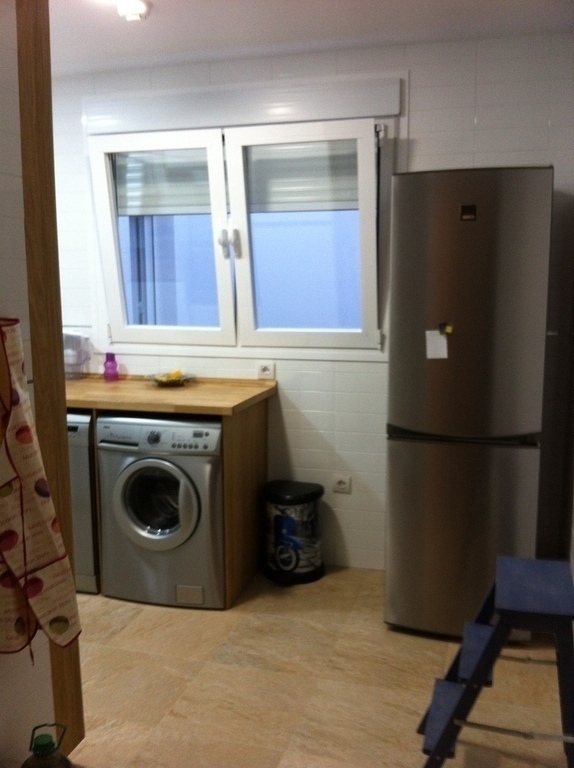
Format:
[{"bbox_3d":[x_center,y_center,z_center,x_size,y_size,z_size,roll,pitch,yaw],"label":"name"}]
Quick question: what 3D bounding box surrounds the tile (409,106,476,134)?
[{"bbox_3d":[0.678,-1.160,3.421,0.300,0.100,0.010,2,11,16],"label":"tile"}]

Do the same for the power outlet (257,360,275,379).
[{"bbox_3d":[-0.106,-0.066,3.847,0.082,0.084,0.014,2,11,16],"label":"power outlet"}]

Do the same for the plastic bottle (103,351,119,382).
[{"bbox_3d":[-0.891,-0.087,3.929,0.074,0.146,0.074,2,11,16],"label":"plastic bottle"}]

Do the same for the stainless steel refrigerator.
[{"bbox_3d":[0.766,0.086,3.284,0.588,1.861,0.630,2,11,16],"label":"stainless steel refrigerator"}]

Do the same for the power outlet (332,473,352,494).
[{"bbox_3d":[0.270,0.495,3.841,0.084,0.086,0.014,2,11,16],"label":"power outlet"}]

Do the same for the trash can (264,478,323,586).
[{"bbox_3d":[0.031,0.723,3.797,0.284,0.445,0.265,2,11,16],"label":"trash can"}]

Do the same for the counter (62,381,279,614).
[{"bbox_3d":[-0.739,0.479,3.800,1.261,0.947,0.642,2,11,16],"label":"counter"}]

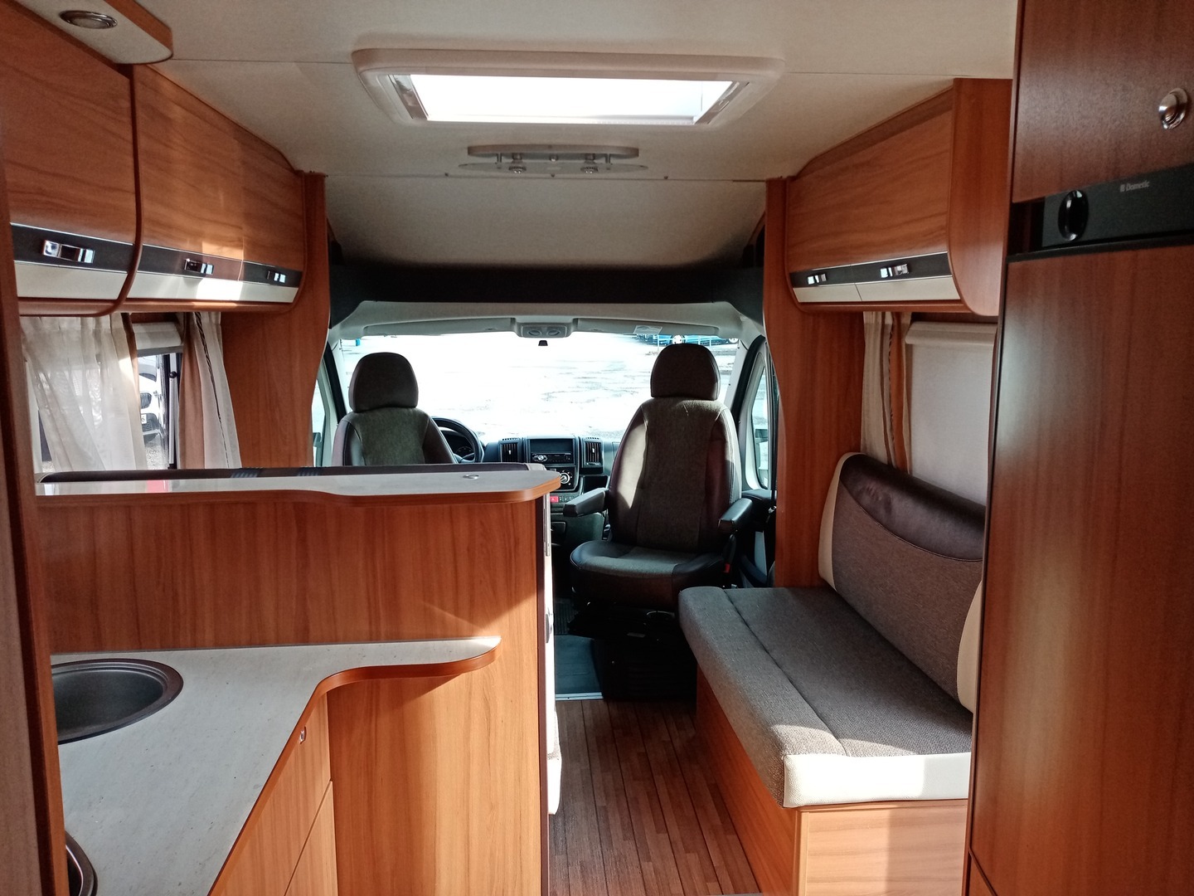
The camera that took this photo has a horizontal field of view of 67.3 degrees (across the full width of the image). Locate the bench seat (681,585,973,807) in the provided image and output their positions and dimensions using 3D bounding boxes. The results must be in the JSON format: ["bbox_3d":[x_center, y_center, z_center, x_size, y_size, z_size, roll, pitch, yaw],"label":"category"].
[{"bbox_3d":[0.656,0.659,2.672,0.630,0.140,1.240,-1,9,-5],"label":"bench seat"}]

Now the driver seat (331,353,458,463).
[{"bbox_3d":[-0.739,0.119,3.450,0.600,0.980,0.720,-5,10,-28],"label":"driver seat"}]

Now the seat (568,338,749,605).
[{"bbox_3d":[0.273,0.084,3.527,0.610,0.970,0.730,3,9,19],"label":"seat"}]

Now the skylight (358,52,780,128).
[{"bbox_3d":[-0.075,-0.778,1.935,0.775,0.070,0.540,-1,9,-5],"label":"skylight"}]

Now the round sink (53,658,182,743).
[{"bbox_3d":[-0.865,0.475,1.465,0.355,0.135,0.355,0,9,0],"label":"round sink"}]

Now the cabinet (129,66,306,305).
[{"bbox_3d":[-1.099,-0.592,2.347,0.330,0.480,1.190,-1,9,-5],"label":"cabinet"}]

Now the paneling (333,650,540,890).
[{"bbox_3d":[-0.300,0.798,1.788,0.400,0.840,0.030,-1,9,-5],"label":"paneling"}]

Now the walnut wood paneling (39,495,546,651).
[{"bbox_3d":[-0.601,0.230,1.676,0.980,0.285,0.030,-1,9,-5],"label":"walnut wood paneling"}]

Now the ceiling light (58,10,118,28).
[{"bbox_3d":[-0.782,-0.665,1.380,0.085,0.022,0.085,-1,9,-5],"label":"ceiling light"}]

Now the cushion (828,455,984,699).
[{"bbox_3d":[0.933,0.343,2.717,0.180,0.500,1.070,-1,9,-5],"label":"cushion"}]

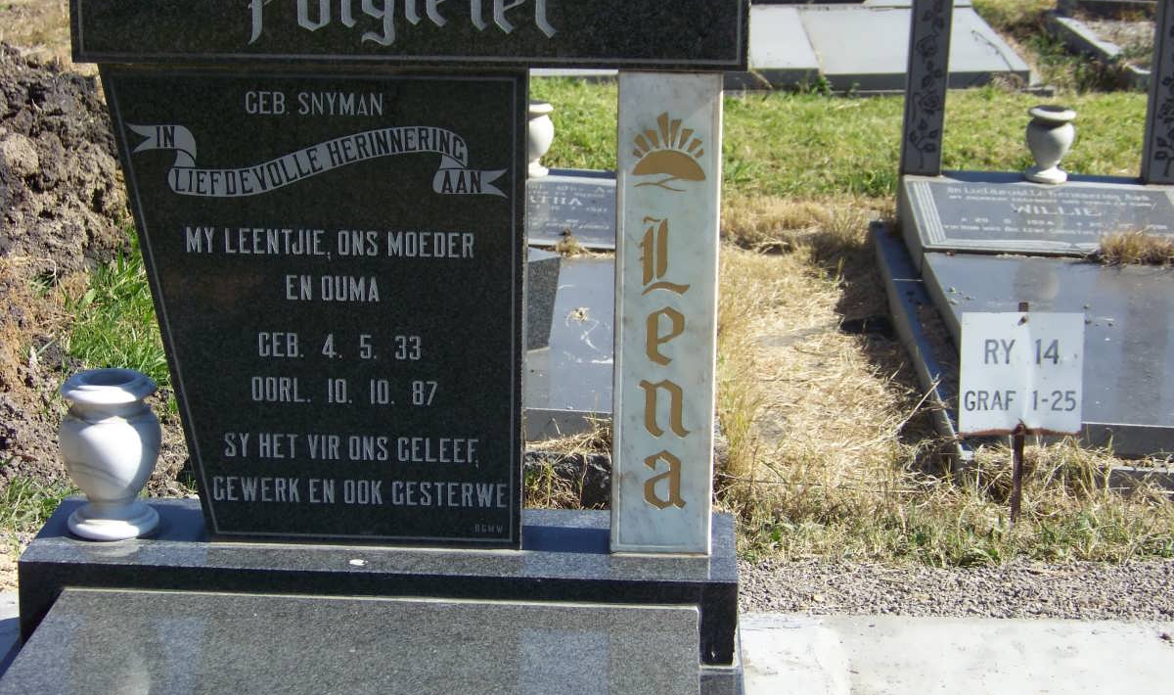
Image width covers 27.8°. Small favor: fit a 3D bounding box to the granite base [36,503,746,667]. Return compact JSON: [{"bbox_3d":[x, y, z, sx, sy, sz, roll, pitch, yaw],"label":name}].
[{"bbox_3d":[-0.266,0.306,3.170,0.925,0.114,0.245,1,17,3],"label":"granite base"}]

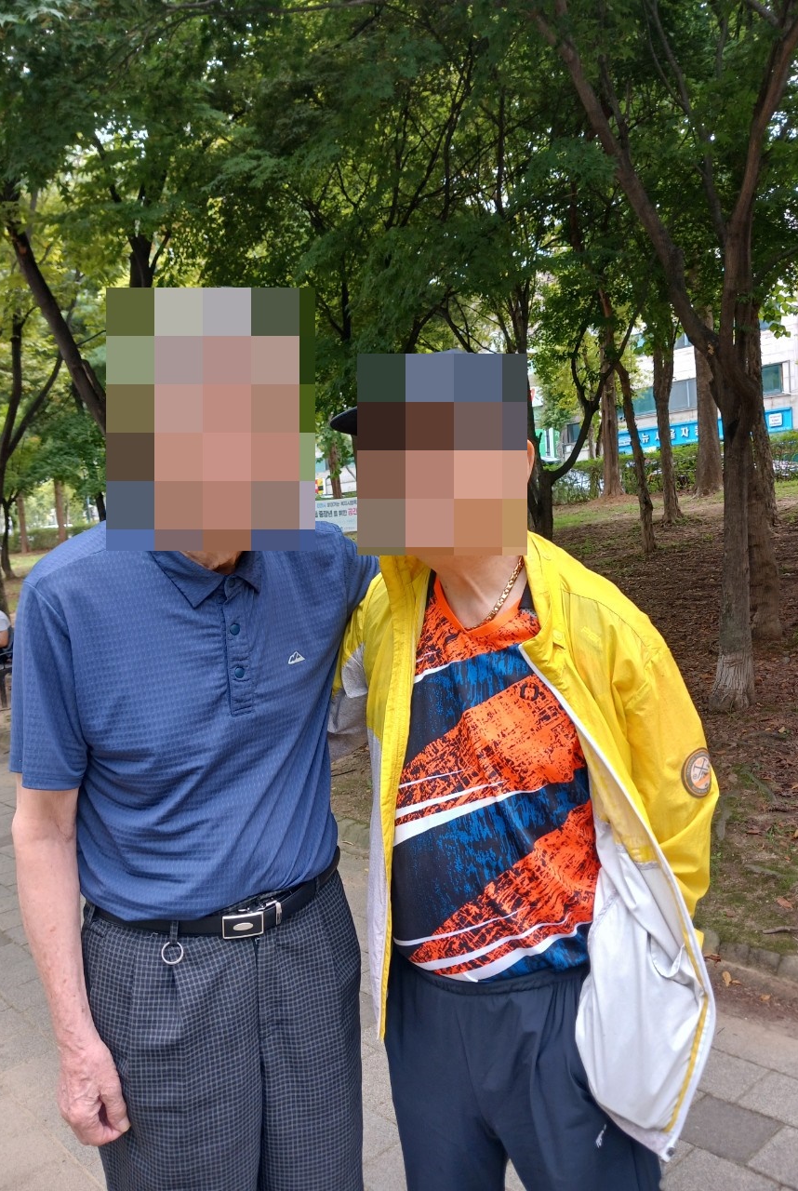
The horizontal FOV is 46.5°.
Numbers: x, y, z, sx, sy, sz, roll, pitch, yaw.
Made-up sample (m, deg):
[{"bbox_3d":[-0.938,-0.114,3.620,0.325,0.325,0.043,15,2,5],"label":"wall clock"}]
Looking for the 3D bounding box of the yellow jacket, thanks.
[{"bbox_3d":[0.145,0.290,1.220,0.540,0.730,0.360,0,1,20],"label":"yellow jacket"}]

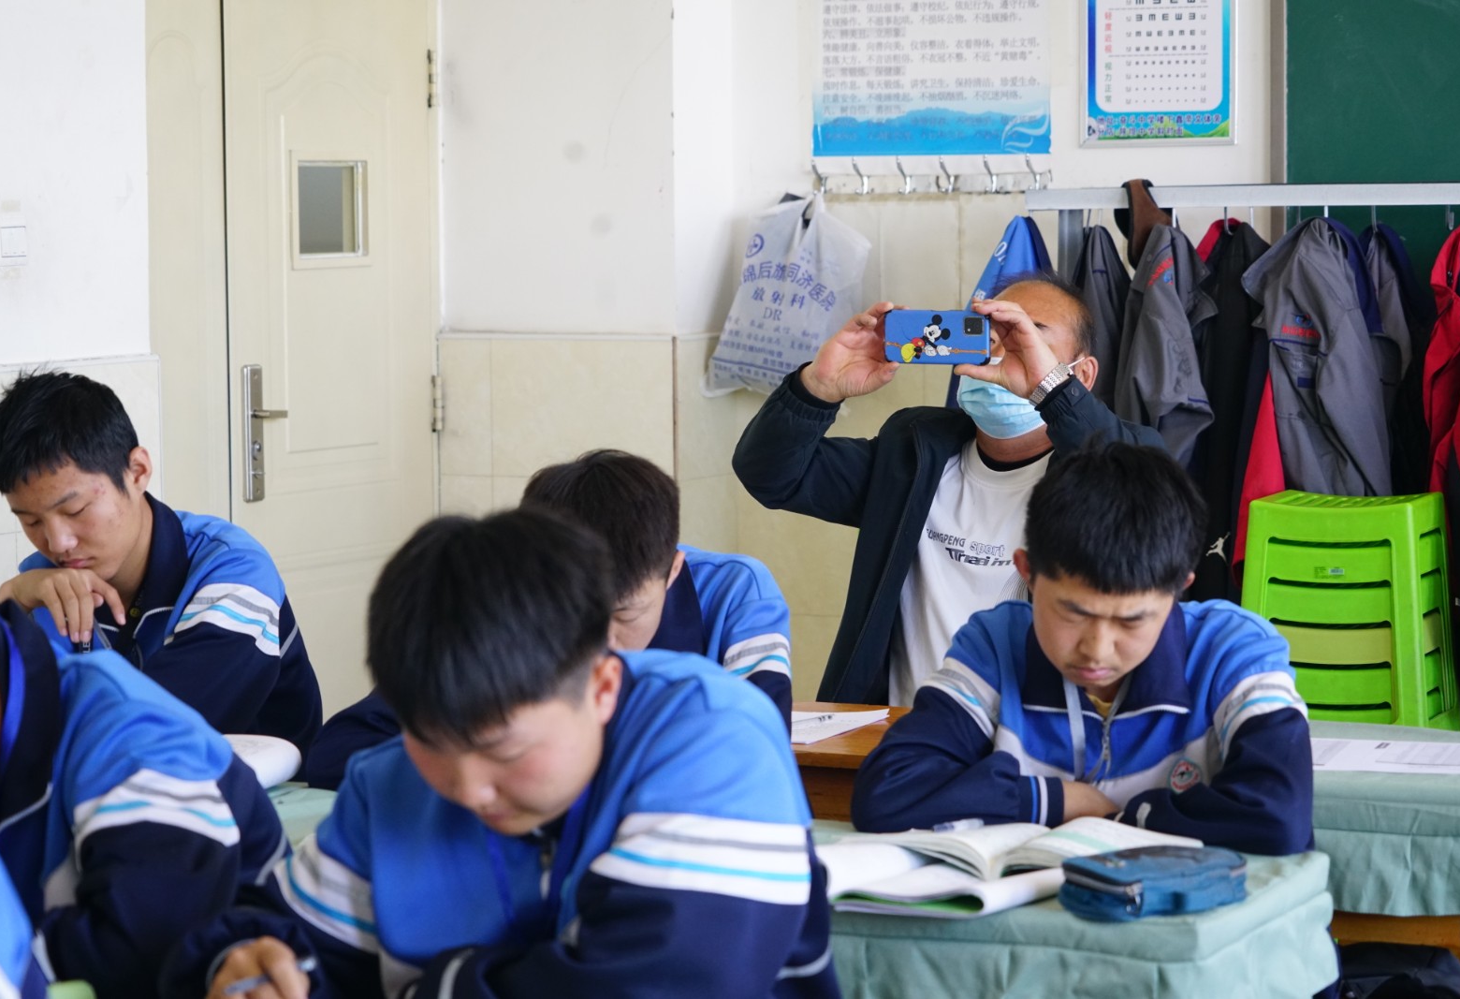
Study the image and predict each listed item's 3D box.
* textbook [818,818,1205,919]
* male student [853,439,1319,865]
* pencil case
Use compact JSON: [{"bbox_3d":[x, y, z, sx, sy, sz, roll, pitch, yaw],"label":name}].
[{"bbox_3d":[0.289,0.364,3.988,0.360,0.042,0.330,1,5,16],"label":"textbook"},{"bbox_3d":[0.449,0.520,4.374,0.510,1.180,0.660,1,5,16],"label":"male student"},{"bbox_3d":[0.423,0.374,3.839,0.164,0.046,0.110,-4,6,-33],"label":"pencil case"}]

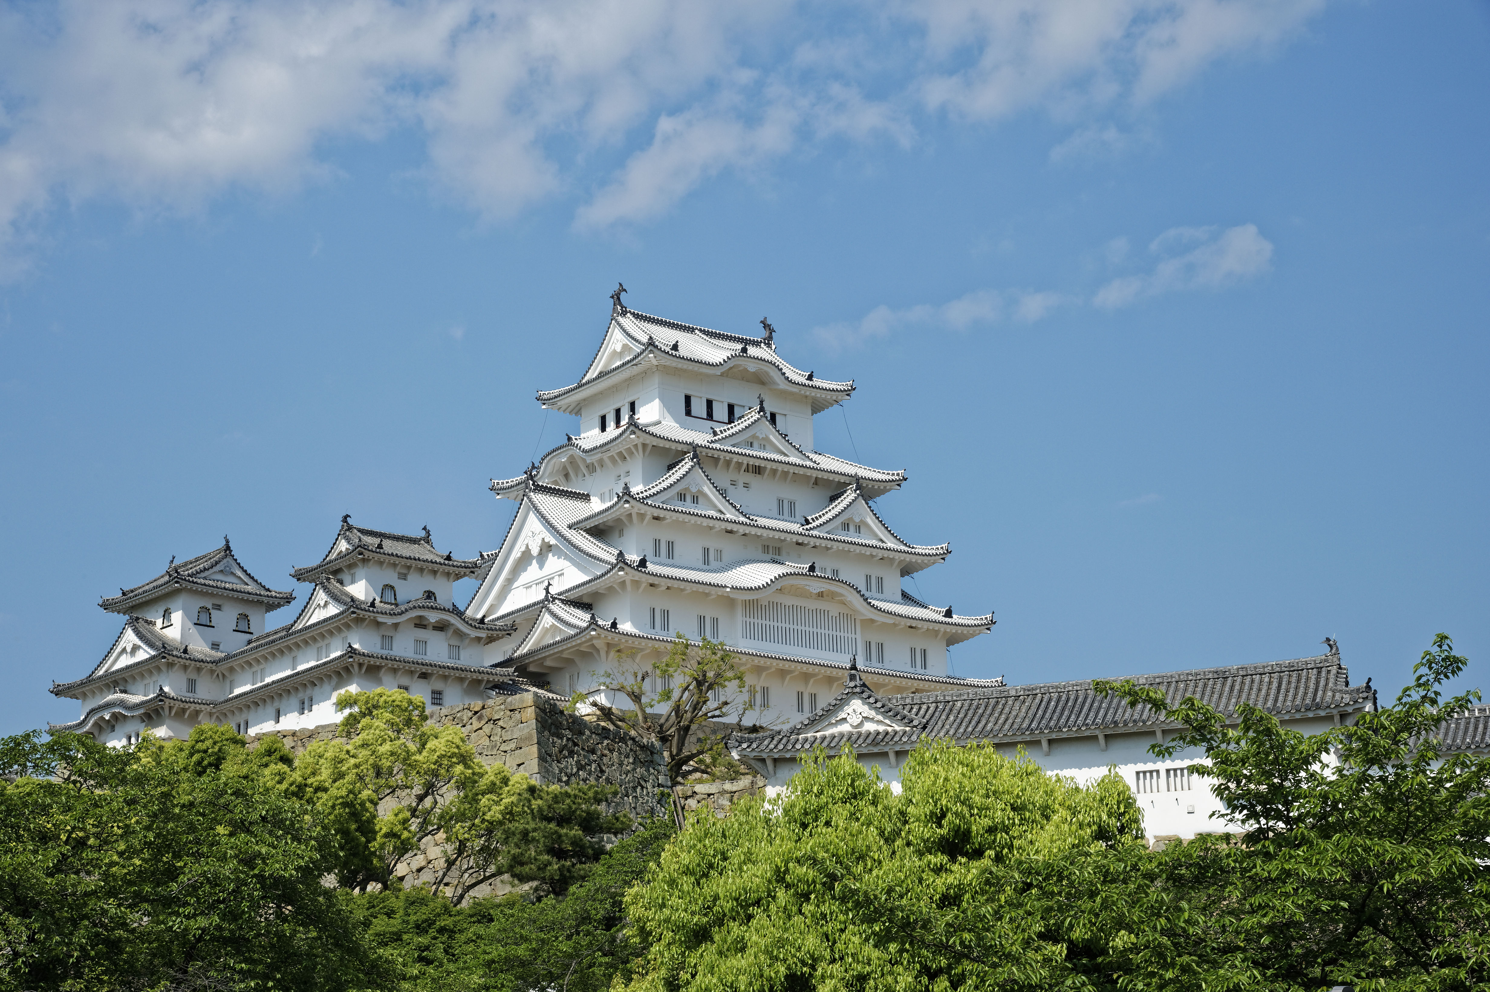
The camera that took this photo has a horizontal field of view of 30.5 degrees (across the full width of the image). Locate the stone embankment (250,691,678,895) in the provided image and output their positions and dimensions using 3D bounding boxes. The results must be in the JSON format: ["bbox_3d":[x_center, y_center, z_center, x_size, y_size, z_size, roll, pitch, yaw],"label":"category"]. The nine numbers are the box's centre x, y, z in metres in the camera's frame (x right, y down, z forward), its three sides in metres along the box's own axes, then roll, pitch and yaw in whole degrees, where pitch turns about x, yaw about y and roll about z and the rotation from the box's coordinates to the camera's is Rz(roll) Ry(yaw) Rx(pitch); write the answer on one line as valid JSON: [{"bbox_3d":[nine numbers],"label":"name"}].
[{"bbox_3d":[-15.800,18.790,157.820,24.000,12.000,16.000,-10,-18,35],"label":"stone embankment"}]

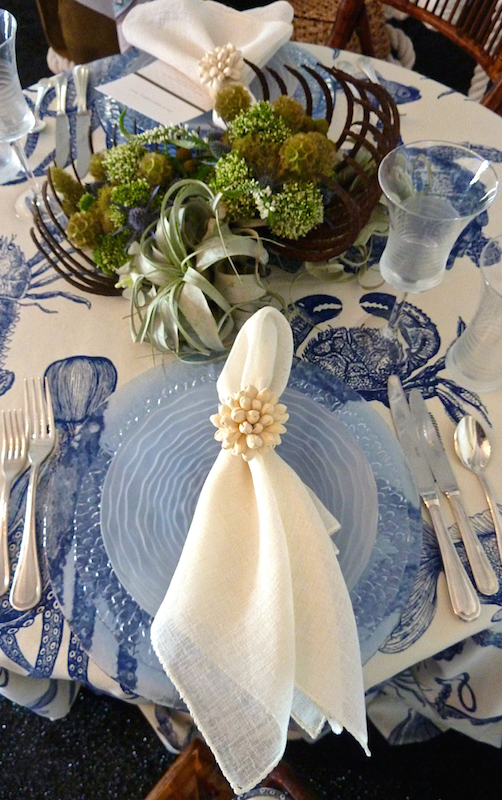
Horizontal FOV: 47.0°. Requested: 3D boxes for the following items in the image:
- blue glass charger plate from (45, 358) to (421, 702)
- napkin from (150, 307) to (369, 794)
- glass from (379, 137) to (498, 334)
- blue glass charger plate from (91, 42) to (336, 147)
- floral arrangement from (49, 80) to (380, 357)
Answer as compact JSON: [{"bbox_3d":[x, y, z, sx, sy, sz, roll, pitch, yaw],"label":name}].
[{"bbox_3d":[-0.014,0.097,0.512,0.329,0.019,0.329,0,61,0],"label":"blue glass charger plate"},{"bbox_3d":[0.004,0.104,0.507,0.178,0.110,0.405,0,61,0],"label":"napkin"},{"bbox_3d":[0.144,-0.115,0.521,0.087,0.204,0.087,0,61,0],"label":"glass"},{"bbox_3d":[-0.046,-0.413,0.791,0.329,0.019,0.329,0,61,0],"label":"blue glass charger plate"},{"bbox_3d":[-0.026,-0.225,0.614,0.415,0.150,0.305,-13,62,-7],"label":"floral arrangement"}]

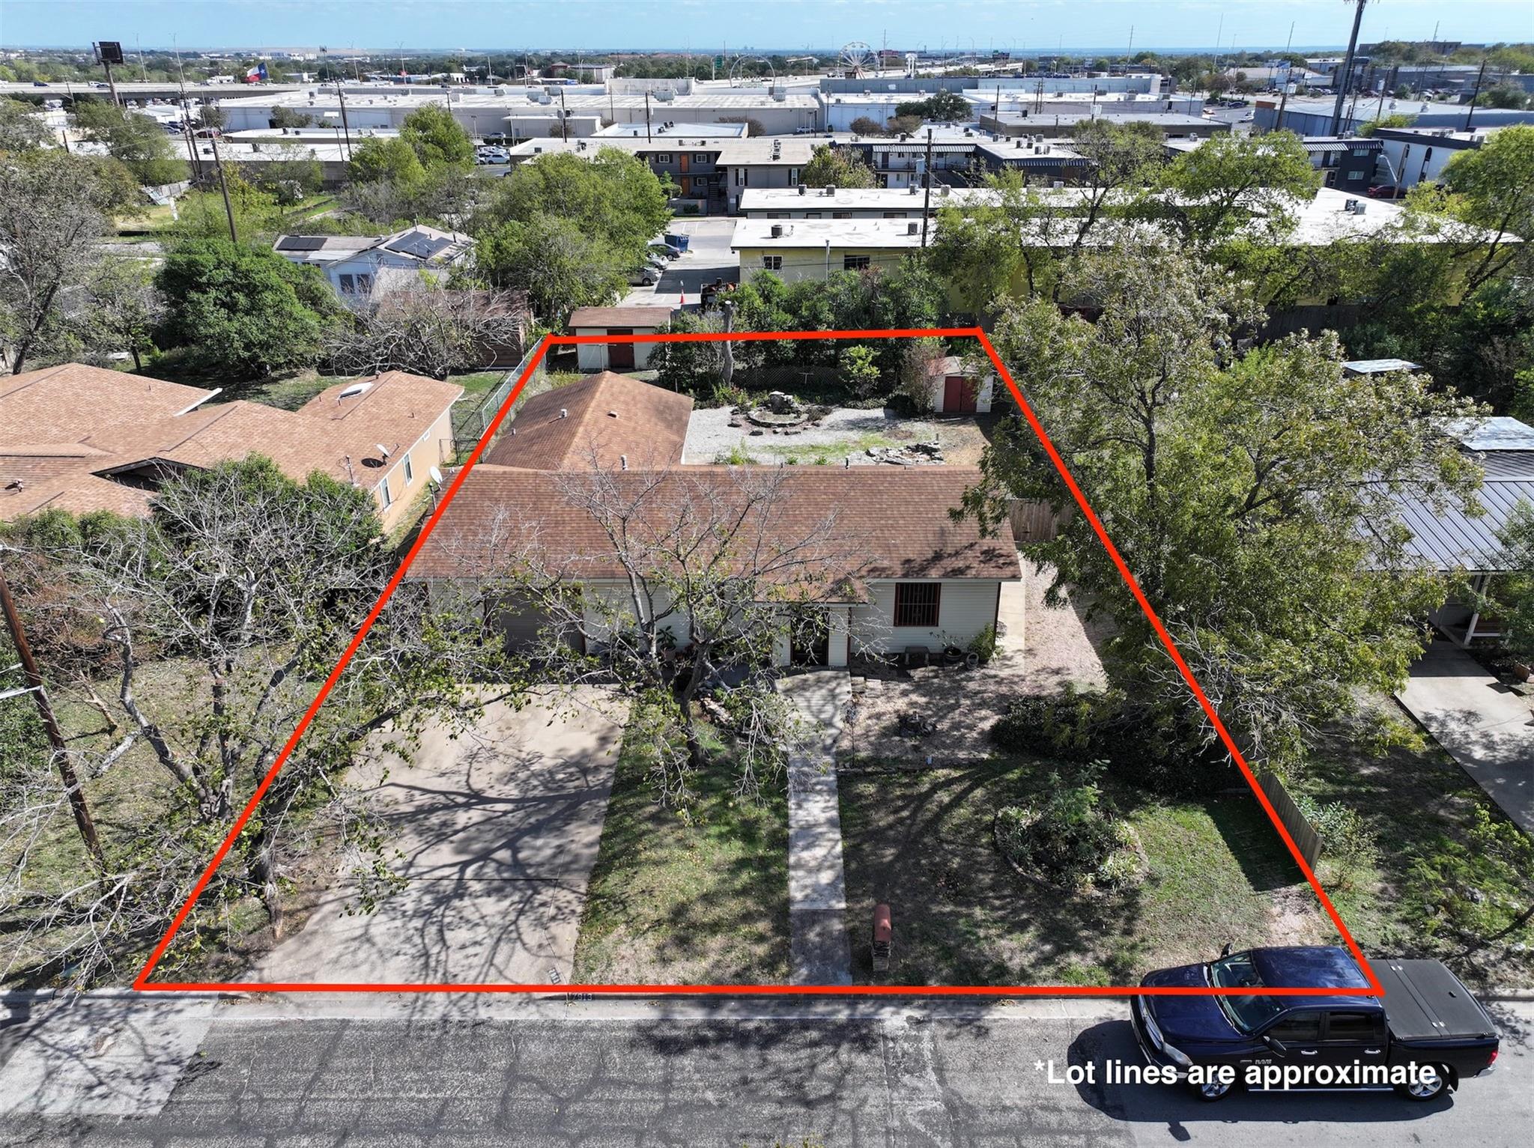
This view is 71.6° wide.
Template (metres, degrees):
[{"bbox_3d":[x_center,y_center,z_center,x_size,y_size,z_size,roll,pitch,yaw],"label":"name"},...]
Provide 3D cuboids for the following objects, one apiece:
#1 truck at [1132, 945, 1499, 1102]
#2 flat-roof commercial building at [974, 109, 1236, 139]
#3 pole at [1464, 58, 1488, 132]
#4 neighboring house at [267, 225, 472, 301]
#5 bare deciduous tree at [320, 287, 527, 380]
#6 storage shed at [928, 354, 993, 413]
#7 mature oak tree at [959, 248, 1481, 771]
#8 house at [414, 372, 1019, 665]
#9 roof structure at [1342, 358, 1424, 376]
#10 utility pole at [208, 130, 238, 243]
[{"bbox_3d":[9.620,7.841,18.939,5.850,1.950,2.080,0,26,0],"label":"truck"},{"bbox_3d":[68.500,-90.692,218.458,44.500,5.000,30.000,-1,26,-2],"label":"flat-roof commercial building"},{"bbox_3d":[91.300,-58.500,138.425,0.380,15.300,0.380,0,26,0],"label":"pole"},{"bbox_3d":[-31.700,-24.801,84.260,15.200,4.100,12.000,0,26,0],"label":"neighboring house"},{"bbox_3d":[-18.000,-12.417,55.218,10.400,5.100,9.200,0,26,0],"label":"bare deciduous tree"},{"bbox_3d":[9.650,-9.432,52.567,3.100,2.100,2.900,0,26,0],"label":"storage shed"},{"bbox_3d":[12.800,-3.047,29.619,14.600,11.200,14.200,0,26,0],"label":"mature oak tree"},{"bbox_3d":[-1.550,-2.925,37.154,17.400,4.300,16.900,0,26,0],"label":"house"},{"bbox_3d":[30.400,-9.172,52.831,3.300,2.450,2.200,0,26,0],"label":"roof structure"},{"bbox_3d":[-36.000,-23.495,72.069,0.350,12.000,0.350,0,26,0],"label":"utility pole"}]

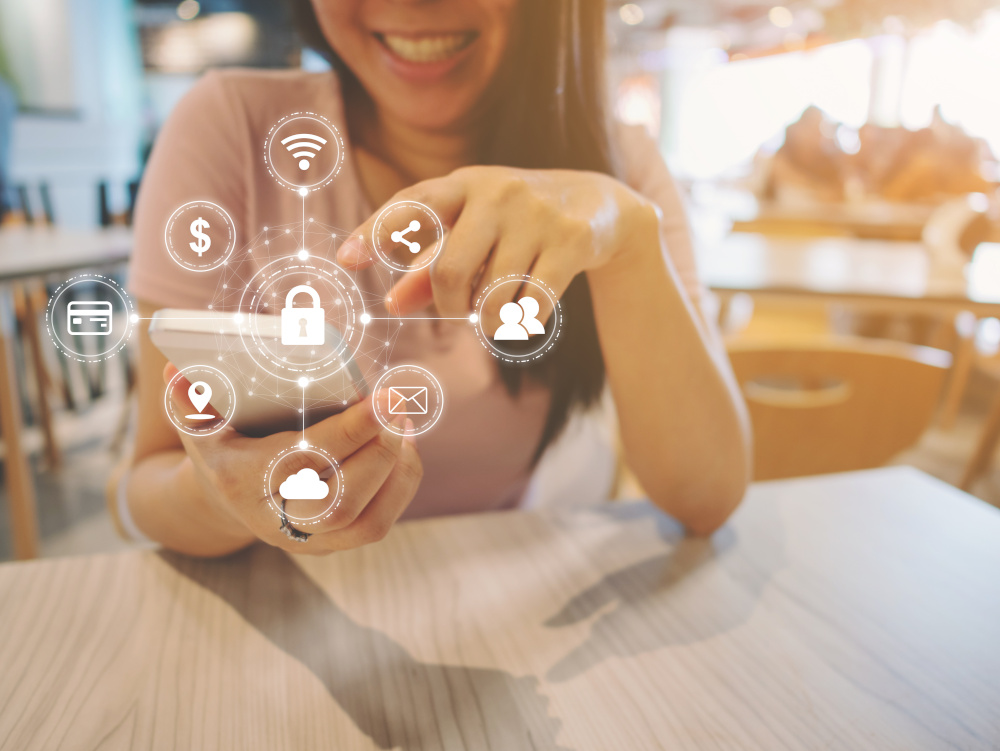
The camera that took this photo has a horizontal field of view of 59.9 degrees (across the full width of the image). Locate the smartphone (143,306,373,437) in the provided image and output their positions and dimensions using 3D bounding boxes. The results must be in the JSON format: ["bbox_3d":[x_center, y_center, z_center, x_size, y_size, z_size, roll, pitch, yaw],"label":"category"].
[{"bbox_3d":[-0.077,0.013,0.333,0.063,0.008,0.131,4,-27,9],"label":"smartphone"}]

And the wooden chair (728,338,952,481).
[{"bbox_3d":[0.410,0.297,1.451,0.450,0.800,0.510,1,14,5],"label":"wooden chair"}]

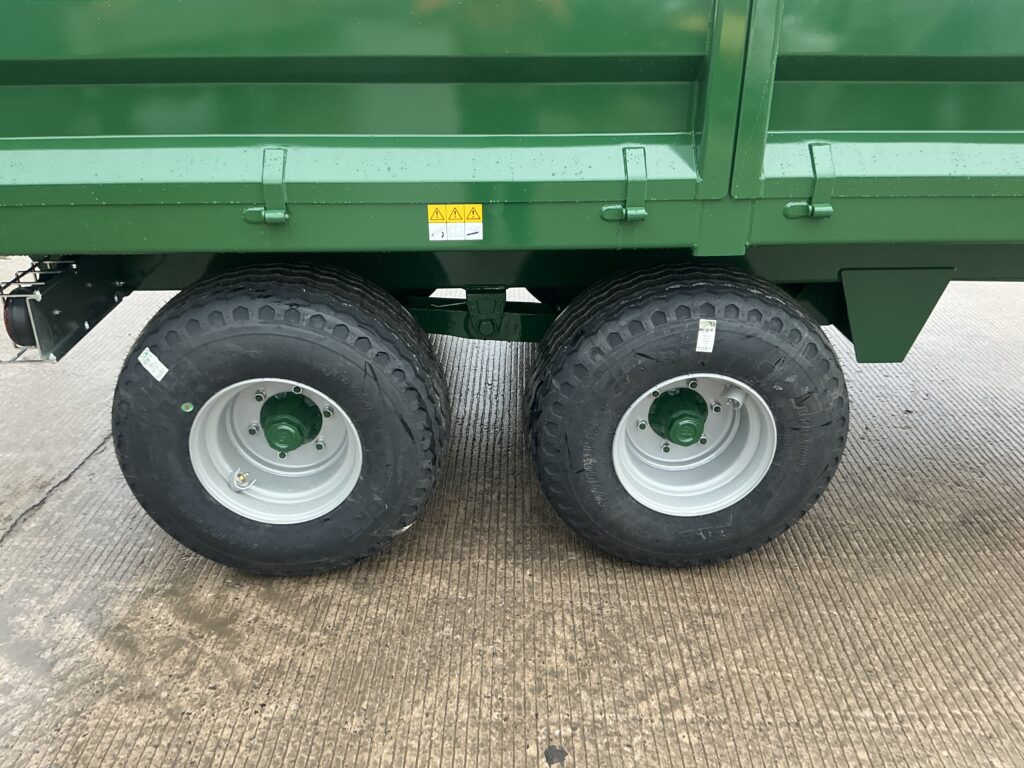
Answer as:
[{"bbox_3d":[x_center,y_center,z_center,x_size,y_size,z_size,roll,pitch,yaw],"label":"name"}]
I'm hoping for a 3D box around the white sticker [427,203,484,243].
[{"bbox_3d":[-0.122,-0.352,1.810,0.118,0.079,0.003,-1,25,-2],"label":"white sticker"}]

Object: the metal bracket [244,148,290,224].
[{"bbox_3d":[-0.528,-0.421,1.769,0.098,0.148,0.070,-1,25,-2],"label":"metal bracket"}]

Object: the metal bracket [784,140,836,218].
[{"bbox_3d":[0.654,-0.441,1.815,0.108,0.150,0.070,-1,25,-2],"label":"metal bracket"}]

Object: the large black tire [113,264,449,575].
[{"bbox_3d":[-0.603,0.103,2.249,0.868,0.862,0.400,-1,25,-2],"label":"large black tire"}]

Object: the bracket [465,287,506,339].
[{"bbox_3d":[-0.080,-0.225,2.558,0.124,0.158,0.110,-1,25,-2],"label":"bracket"}]

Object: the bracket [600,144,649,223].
[{"bbox_3d":[0.246,-0.431,1.800,0.103,0.149,0.070,-1,25,-2],"label":"bracket"}]

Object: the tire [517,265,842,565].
[{"bbox_3d":[0.465,0.090,2.292,0.868,0.862,0.400,-1,25,-2],"label":"tire"}]

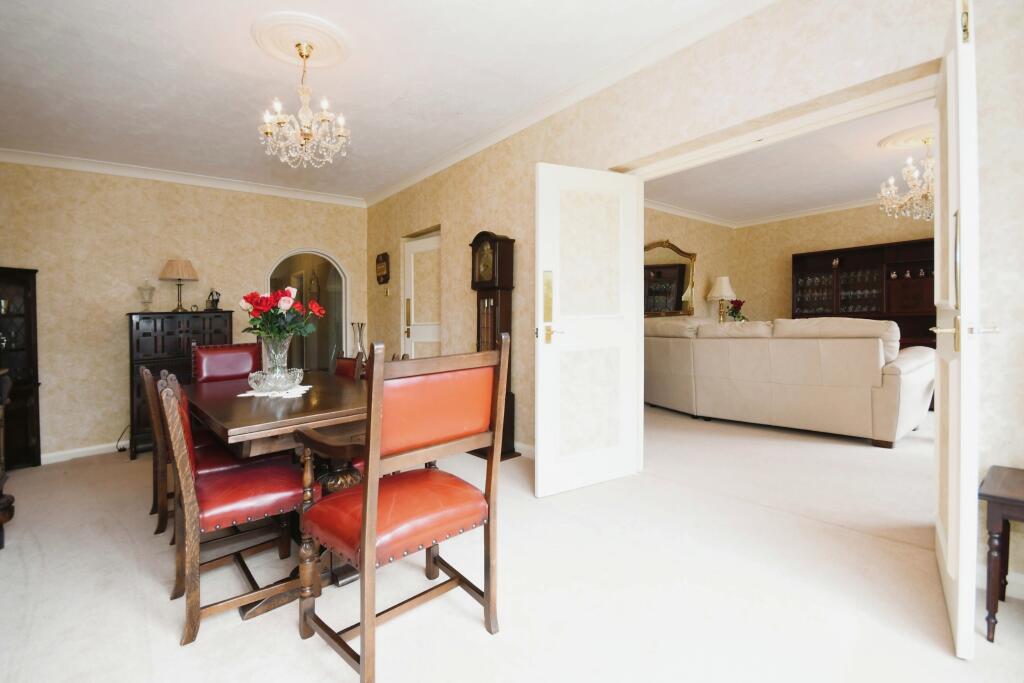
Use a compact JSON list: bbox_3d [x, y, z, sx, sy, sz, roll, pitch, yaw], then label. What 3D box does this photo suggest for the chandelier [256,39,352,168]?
[{"bbox_3d":[-1.085,-1.240,2.240,0.450,0.640,0.450,-3,3,-41],"label":"chandelier"}]

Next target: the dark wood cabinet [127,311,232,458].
[{"bbox_3d":[-2.930,0.340,3.810,0.730,1.170,0.420,-3,3,-41],"label":"dark wood cabinet"}]

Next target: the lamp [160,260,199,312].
[{"bbox_3d":[-2.990,-0.500,3.830,0.290,0.485,0.290,-3,3,-41],"label":"lamp"}]

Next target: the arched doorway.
[{"bbox_3d":[-2.423,-0.095,5.080,0.920,1.980,0.150,-4,3,-42],"label":"arched doorway"}]

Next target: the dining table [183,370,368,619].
[{"bbox_3d":[-1.000,0.600,1.990,1.350,0.750,0.820,1,3,44],"label":"dining table"}]

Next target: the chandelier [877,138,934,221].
[{"bbox_3d":[3.816,-1.472,3.900,0.680,0.750,0.680,-4,3,-42],"label":"chandelier"}]

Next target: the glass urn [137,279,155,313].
[{"bbox_3d":[-3.319,-0.417,3.870,0.125,0.308,0.125,-3,3,-42],"label":"glass urn"}]

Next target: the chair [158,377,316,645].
[{"bbox_3d":[-1.116,0.581,1.728,0.500,0.920,0.450,-4,3,-42],"label":"chair"}]

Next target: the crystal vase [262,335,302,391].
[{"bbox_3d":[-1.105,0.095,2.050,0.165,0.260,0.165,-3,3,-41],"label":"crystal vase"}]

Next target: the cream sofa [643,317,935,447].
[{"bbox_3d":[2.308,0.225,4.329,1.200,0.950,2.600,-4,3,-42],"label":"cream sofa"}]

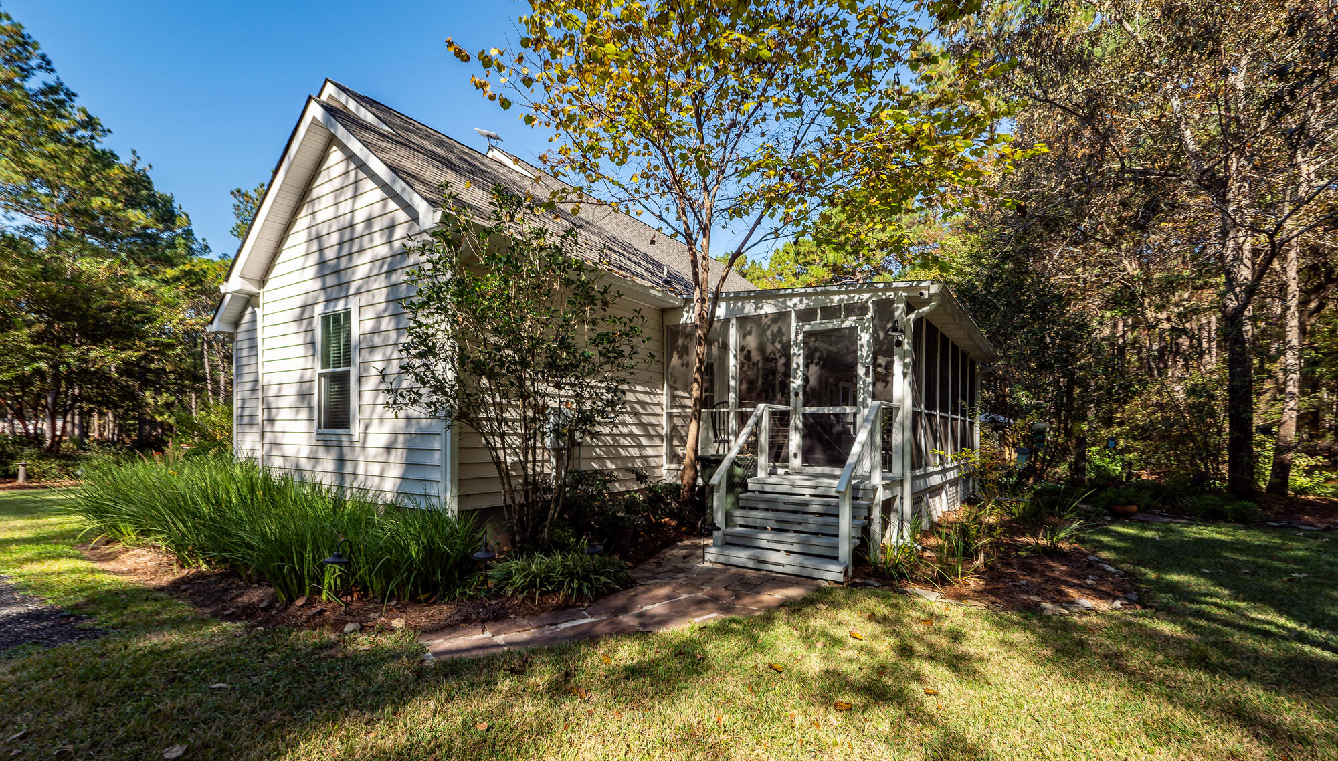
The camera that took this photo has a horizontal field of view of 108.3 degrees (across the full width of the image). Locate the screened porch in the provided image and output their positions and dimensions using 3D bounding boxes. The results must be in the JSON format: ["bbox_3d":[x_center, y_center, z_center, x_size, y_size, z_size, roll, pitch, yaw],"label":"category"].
[{"bbox_3d":[3.270,0.670,9.220,4.200,3.600,9.800,-4,-7,37],"label":"screened porch"}]

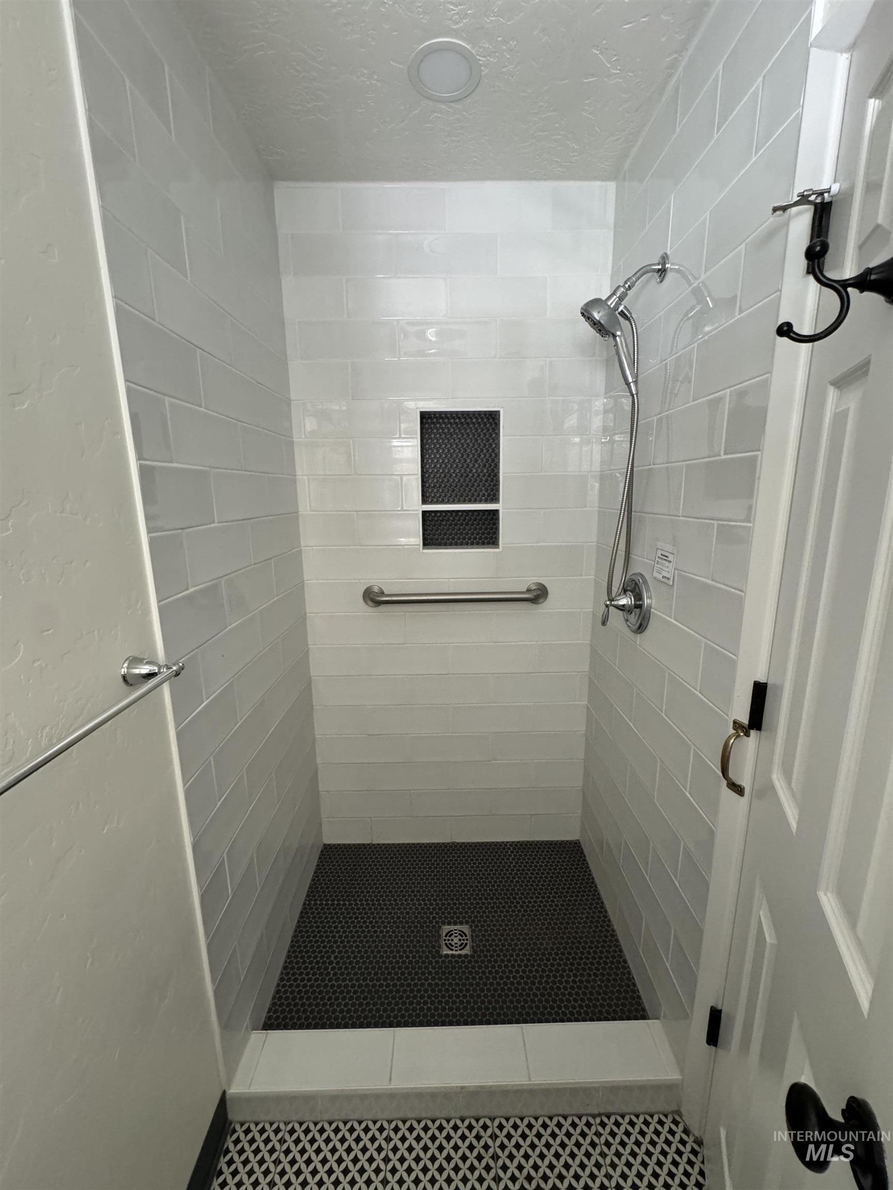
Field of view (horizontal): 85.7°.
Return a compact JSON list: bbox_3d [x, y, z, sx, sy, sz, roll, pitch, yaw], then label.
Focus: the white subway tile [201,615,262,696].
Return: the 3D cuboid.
[{"bbox_3d":[-0.529,0.143,1.196,0.010,0.122,0.335,-1,12,0],"label":"white subway tile"}]

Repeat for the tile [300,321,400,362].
[{"bbox_3d":[-0.329,-0.851,1.609,0.329,0.122,0.010,-1,12,0],"label":"tile"}]

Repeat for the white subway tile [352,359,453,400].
[{"bbox_3d":[-0.159,-0.732,1.641,0.330,0.122,0.010,-1,12,0],"label":"white subway tile"}]

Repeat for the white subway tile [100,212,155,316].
[{"bbox_3d":[-0.530,-0.542,0.805,0.010,0.122,0.111,-1,12,0],"label":"white subway tile"}]

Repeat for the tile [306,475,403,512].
[{"bbox_3d":[-0.324,-0.360,1.709,0.329,0.122,0.010,-1,12,-1],"label":"tile"}]

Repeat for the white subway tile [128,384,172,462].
[{"bbox_3d":[-0.527,-0.301,0.857,0.010,0.121,0.111,-1,12,0],"label":"white subway tile"}]

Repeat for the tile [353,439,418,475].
[{"bbox_3d":[-0.209,-0.485,1.689,0.227,0.122,0.010,-1,12,0],"label":"tile"}]

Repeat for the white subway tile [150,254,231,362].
[{"bbox_3d":[-0.533,-0.593,1.023,0.010,0.122,0.329,-1,12,0],"label":"white subway tile"}]

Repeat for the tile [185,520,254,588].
[{"bbox_3d":[-0.525,-0.104,1.126,0.010,0.120,0.328,-1,12,0],"label":"tile"}]

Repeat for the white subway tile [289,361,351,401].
[{"bbox_3d":[-0.431,-0.727,1.635,0.203,0.122,0.010,-1,12,0],"label":"white subway tile"}]

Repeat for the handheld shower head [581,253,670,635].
[{"bbox_3d":[0.446,-0.367,1.283,0.207,0.962,0.165,-1,12,0],"label":"handheld shower head"}]

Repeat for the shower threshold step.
[{"bbox_3d":[0.030,1.196,1.214,1.076,0.093,0.134,-1,12,0],"label":"shower threshold step"}]

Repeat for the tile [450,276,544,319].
[{"bbox_3d":[0.169,-0.981,1.589,0.330,0.122,0.010,-1,12,0],"label":"tile"}]

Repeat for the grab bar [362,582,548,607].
[{"bbox_3d":[0.035,0.007,1.758,0.689,0.080,0.070,-1,12,0],"label":"grab bar"}]

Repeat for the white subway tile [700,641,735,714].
[{"bbox_3d":[0.554,0.170,0.981,0.010,0.122,0.115,-1,12,0],"label":"white subway tile"}]

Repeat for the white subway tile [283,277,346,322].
[{"bbox_3d":[-0.433,-0.974,1.587,0.202,0.122,0.010,-1,12,0],"label":"white subway tile"}]

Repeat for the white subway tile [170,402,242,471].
[{"bbox_3d":[-0.528,-0.347,1.072,0.010,0.121,0.323,-1,12,0],"label":"white subway tile"}]

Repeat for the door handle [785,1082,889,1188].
[{"bbox_3d":[0.339,0.477,0.426,0.059,0.065,0.065,4,13,23],"label":"door handle"}]

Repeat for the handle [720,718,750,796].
[{"bbox_3d":[0.551,0.322,0.936,0.042,0.148,0.037,-5,13,-18],"label":"handle"}]

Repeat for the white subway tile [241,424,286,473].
[{"bbox_3d":[-0.534,-0.420,1.408,0.010,0.122,0.332,-1,12,0],"label":"white subway tile"}]

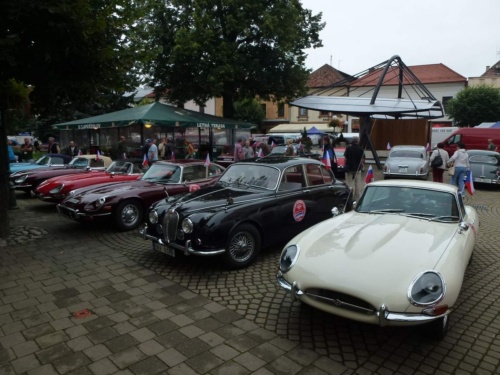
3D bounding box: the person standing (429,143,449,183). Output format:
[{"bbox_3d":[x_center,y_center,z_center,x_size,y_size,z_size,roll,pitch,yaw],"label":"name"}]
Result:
[{"bbox_3d":[5.958,-0.584,11.024,0.540,1.690,0.360,4,9,25],"label":"person standing"}]

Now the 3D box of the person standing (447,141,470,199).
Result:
[{"bbox_3d":[6.202,-0.517,10.317,0.520,1.620,0.380,-2,8,-9],"label":"person standing"}]

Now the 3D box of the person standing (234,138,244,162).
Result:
[{"bbox_3d":[-0.383,-0.868,12.703,0.340,1.750,0.500,-5,10,-34],"label":"person standing"}]

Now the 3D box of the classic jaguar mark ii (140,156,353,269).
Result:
[{"bbox_3d":[0.371,0.183,6.288,1.700,1.460,4.580,7,11,42],"label":"classic jaguar mark ii"}]

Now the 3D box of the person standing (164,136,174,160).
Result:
[{"bbox_3d":[-3.339,-1.152,14.482,0.340,1.800,0.500,3,8,18],"label":"person standing"}]

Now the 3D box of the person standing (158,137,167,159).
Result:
[{"bbox_3d":[-3.394,-0.988,13.693,0.340,1.770,0.480,4,9,30],"label":"person standing"}]

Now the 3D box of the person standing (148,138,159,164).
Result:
[{"bbox_3d":[-3.927,-1.101,14.288,0.360,1.750,0.500,-2,8,-12],"label":"person standing"}]

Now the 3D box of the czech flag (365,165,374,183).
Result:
[{"bbox_3d":[1.745,-0.192,5.050,0.150,0.280,0.070,2,9,20],"label":"czech flag"}]

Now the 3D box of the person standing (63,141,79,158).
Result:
[{"bbox_3d":[-7.266,-1.013,14.291,0.520,1.720,0.320,-2,8,-9],"label":"person standing"}]

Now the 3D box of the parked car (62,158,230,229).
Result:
[{"bbox_3d":[-2.100,0.018,8.323,1.680,1.270,4.660,5,10,34],"label":"parked car"}]

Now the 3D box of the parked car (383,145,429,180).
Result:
[{"bbox_3d":[6.913,-1.060,15.248,1.700,1.460,4.580,4,9,27],"label":"parked car"}]

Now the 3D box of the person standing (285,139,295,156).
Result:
[{"bbox_3d":[1.585,-1.022,13.796,0.520,1.720,0.330,3,9,24],"label":"person standing"}]

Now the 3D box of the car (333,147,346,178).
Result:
[{"bbox_3d":[4.218,-1.226,16.194,1.700,1.400,4.400,1,8,13],"label":"car"}]

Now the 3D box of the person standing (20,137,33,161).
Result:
[{"bbox_3d":[-9.190,-1.134,14.386,0.540,1.760,0.340,-2,8,-17],"label":"person standing"}]

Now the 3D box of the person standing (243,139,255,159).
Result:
[{"bbox_3d":[-0.051,-0.913,13.101,0.520,1.730,0.340,3,8,17],"label":"person standing"}]

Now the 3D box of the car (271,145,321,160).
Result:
[{"bbox_3d":[1.938,-1.297,17.191,1.660,1.300,4.450,6,10,37],"label":"car"}]

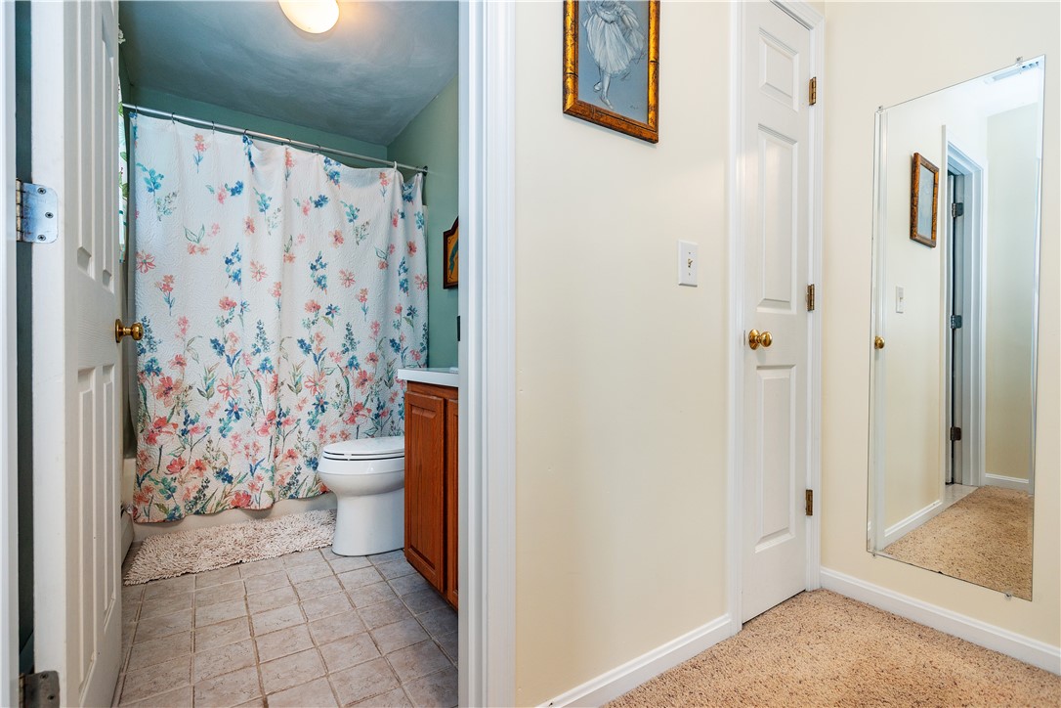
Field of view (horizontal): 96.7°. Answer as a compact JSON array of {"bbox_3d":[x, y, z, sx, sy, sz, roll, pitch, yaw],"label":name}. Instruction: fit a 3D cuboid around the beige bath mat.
[{"bbox_3d":[-1.291,0.855,2.200,0.860,0.030,0.500,0,0,-32],"label":"beige bath mat"}]

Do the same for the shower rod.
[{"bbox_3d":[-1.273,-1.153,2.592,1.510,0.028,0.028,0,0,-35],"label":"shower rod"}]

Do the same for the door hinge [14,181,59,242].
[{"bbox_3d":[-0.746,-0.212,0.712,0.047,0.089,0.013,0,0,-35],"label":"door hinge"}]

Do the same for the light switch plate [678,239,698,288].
[{"bbox_3d":[0.453,-0.260,1.347,0.079,0.124,0.010,0,0,-33],"label":"light switch plate"}]

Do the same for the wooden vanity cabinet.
[{"bbox_3d":[-0.033,0.491,1.609,0.560,0.765,0.740,0,0,-35],"label":"wooden vanity cabinet"}]

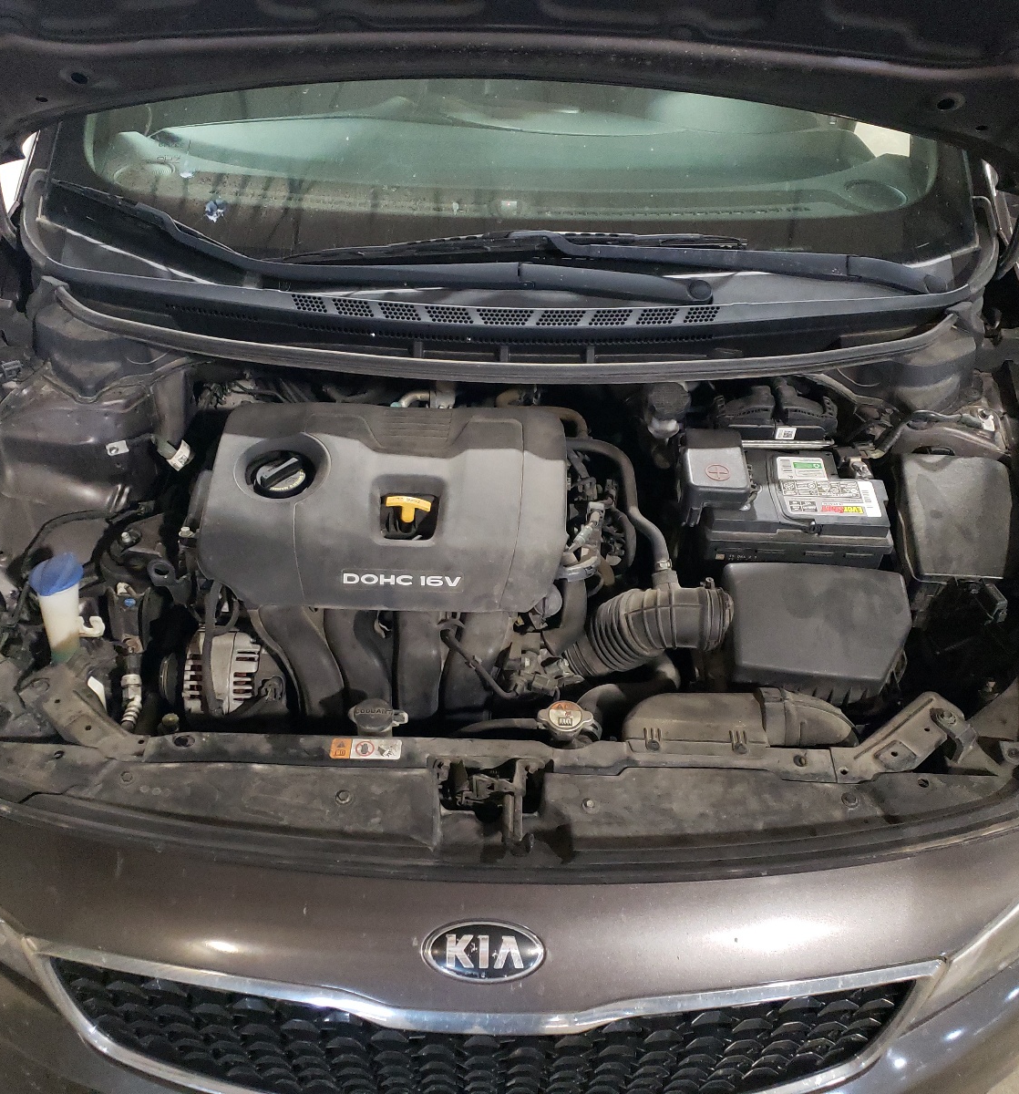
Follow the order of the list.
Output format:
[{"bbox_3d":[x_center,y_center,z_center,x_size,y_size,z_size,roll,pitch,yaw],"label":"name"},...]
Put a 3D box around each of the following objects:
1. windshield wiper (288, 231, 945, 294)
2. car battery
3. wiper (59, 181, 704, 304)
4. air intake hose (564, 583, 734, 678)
[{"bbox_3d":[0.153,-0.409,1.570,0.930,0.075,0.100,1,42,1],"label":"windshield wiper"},{"bbox_3d":[0.395,-0.015,1.574,0.242,0.190,0.175,3,42,3],"label":"car battery"},{"bbox_3d":[-0.226,-0.428,1.583,1.030,0.074,0.159,8,43,9],"label":"wiper"},{"bbox_3d":[0.182,0.109,1.420,0.215,0.105,0.118,2,42,2],"label":"air intake hose"}]

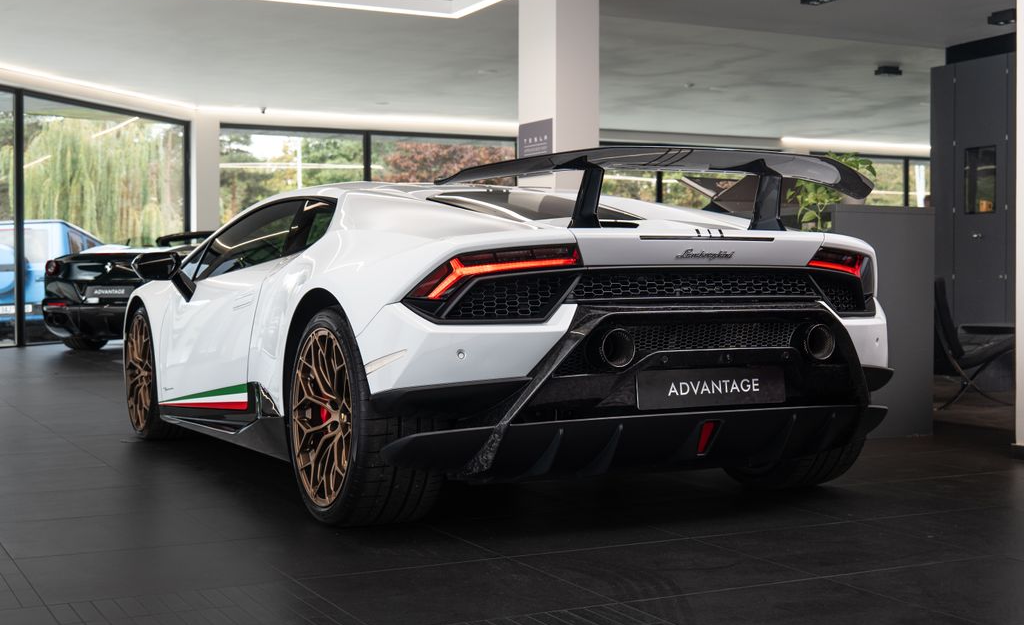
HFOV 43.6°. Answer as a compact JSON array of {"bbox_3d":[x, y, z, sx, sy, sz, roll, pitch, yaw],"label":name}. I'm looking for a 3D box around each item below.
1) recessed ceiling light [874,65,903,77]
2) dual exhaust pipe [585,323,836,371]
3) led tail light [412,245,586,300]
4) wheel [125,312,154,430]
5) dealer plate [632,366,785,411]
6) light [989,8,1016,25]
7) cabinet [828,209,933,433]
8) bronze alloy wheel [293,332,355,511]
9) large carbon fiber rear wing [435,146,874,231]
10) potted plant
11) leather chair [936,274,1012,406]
[{"bbox_3d":[3.824,-2.447,13.000,0.180,0.090,0.180,0,1,-28],"label":"recessed ceiling light"},{"bbox_3d":[0.595,0.099,3.811,0.853,0.122,0.127,0,1,-28],"label":"dual exhaust pipe"},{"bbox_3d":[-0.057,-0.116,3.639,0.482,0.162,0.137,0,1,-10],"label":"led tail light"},{"bbox_3d":[-1.706,0.291,6.244,0.220,0.550,0.550,0,1,-28],"label":"wheel"},{"bbox_3d":[0.581,0.213,3.681,0.520,0.111,0.020,0,-2,-28],"label":"dealer plate"},{"bbox_3d":[3.778,-2.255,9.800,0.140,0.095,0.220,0,1,-28],"label":"light"},{"bbox_3d":[1.749,0.045,6.577,0.697,1.158,0.450,0,1,-28],"label":"cabinet"},{"bbox_3d":[-0.474,0.317,3.932,0.240,0.545,0.545,0,1,-28],"label":"bronze alloy wheel"},{"bbox_3d":[0.487,-0.375,4.007,1.634,0.249,0.406,0,1,-28],"label":"large carbon fiber rear wing"},{"bbox_3d":[1.690,-0.627,6.750,0.420,0.500,0.380,0,1,-28],"label":"potted plant"},{"bbox_3d":[2.760,0.193,8.379,0.770,0.800,0.750,0,1,-28],"label":"leather chair"}]

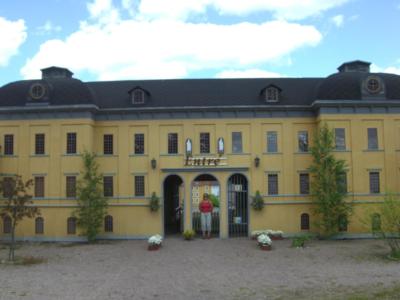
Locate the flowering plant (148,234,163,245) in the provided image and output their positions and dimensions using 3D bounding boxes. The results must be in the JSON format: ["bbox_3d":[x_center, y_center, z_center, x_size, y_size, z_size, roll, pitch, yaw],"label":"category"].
[{"bbox_3d":[-1.327,2.676,13.093,0.419,0.308,0.420,-1,-6,2],"label":"flowering plant"}]

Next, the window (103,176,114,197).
[{"bbox_3d":[-3.355,1.349,16.187,0.348,0.746,0.091,-1,-4,2],"label":"window"}]

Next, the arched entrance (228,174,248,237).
[{"bbox_3d":[1.398,2.048,16.027,0.737,2.318,0.071,-1,-4,2],"label":"arched entrance"}]

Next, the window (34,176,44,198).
[{"bbox_3d":[-5.458,1.267,14.979,0.334,0.727,0.100,-1,-4,1],"label":"window"}]

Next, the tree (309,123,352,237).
[{"bbox_3d":[4.212,0.976,14.171,1.420,3.695,1.349,-1,-4,1],"label":"tree"}]

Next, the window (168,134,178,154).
[{"bbox_3d":[-1.006,-0.248,16.271,0.375,0.790,0.100,-1,-5,2],"label":"window"}]

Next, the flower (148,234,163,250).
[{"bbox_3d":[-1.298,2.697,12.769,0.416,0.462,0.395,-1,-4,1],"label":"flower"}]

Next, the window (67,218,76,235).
[{"bbox_3d":[-4.564,2.702,15.633,0.338,0.605,0.080,-1,-6,2],"label":"window"}]

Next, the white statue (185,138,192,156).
[{"bbox_3d":[-0.414,-0.103,16.321,0.272,0.654,0.150,-1,-6,2],"label":"white statue"}]

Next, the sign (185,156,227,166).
[{"bbox_3d":[0.219,0.429,16.024,1.569,0.384,0.100,-1,-5,2],"label":"sign"}]

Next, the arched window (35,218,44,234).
[{"bbox_3d":[-5.713,2.682,15.621,0.316,0.591,0.100,-1,-5,2],"label":"arched window"}]

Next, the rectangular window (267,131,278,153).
[{"bbox_3d":[2.687,-0.306,16.333,0.389,0.786,0.080,-1,-6,2],"label":"rectangular window"}]

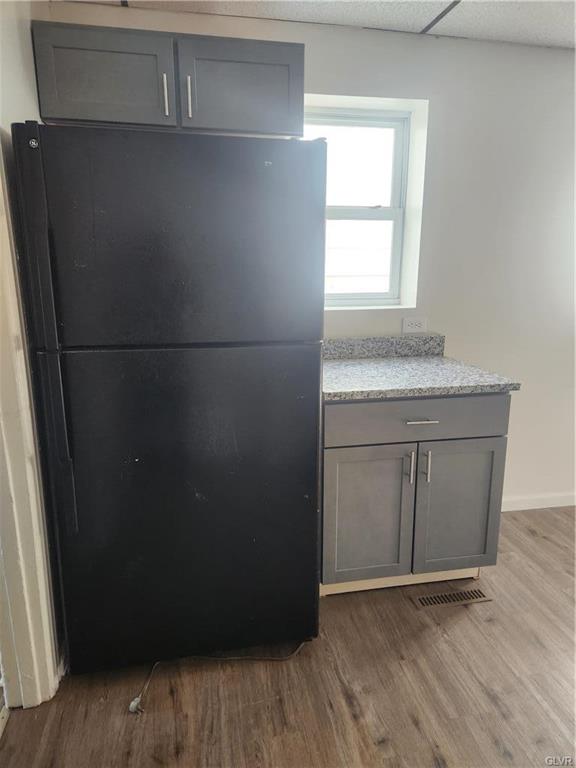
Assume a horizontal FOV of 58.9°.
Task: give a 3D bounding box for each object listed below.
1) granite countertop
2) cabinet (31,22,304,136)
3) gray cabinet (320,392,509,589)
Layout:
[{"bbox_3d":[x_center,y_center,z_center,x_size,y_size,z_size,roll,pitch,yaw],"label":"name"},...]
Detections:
[{"bbox_3d":[0.444,-0.091,2.193,0.807,0.131,0.660,-2,13,-11],"label":"granite countertop"},{"bbox_3d":[-0.425,-1.106,1.968,0.920,0.310,0.325,-2,13,-11],"label":"cabinet"},{"bbox_3d":[0.444,0.386,2.302,0.762,0.850,0.630,-2,13,-11],"label":"gray cabinet"}]

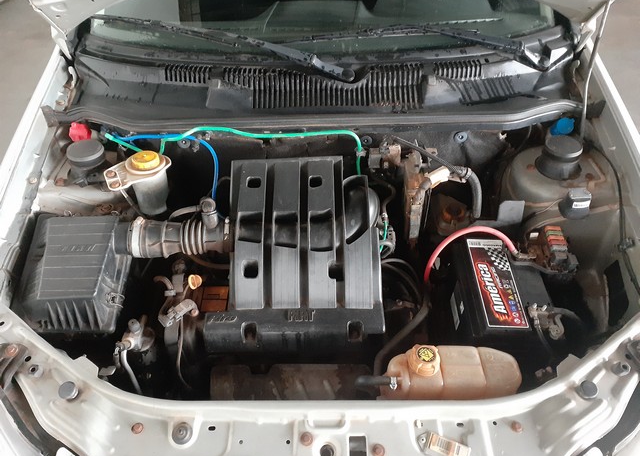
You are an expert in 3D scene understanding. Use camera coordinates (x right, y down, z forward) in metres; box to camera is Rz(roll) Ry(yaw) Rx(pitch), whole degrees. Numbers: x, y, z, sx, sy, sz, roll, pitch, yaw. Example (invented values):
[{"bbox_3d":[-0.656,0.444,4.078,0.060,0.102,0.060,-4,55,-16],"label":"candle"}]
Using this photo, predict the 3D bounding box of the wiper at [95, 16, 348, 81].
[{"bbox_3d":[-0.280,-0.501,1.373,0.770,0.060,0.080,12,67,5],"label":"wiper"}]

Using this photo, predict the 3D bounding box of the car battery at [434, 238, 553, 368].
[{"bbox_3d":[0.390,0.171,1.120,0.175,0.180,0.242,0,46,0],"label":"car battery"}]

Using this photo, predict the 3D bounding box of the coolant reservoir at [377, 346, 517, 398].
[{"bbox_3d":[0.250,0.322,1.017,0.260,0.155,0.125,0,46,0],"label":"coolant reservoir"}]

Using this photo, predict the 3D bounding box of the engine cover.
[{"bbox_3d":[-0.055,0.051,1.104,0.365,0.160,0.380,0,66,0],"label":"engine cover"}]

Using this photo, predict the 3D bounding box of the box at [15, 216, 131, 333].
[{"bbox_3d":[-0.513,0.115,1.112,0.230,0.160,0.250,0,53,0],"label":"box"}]

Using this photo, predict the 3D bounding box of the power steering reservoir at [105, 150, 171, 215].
[{"bbox_3d":[-0.428,-0.102,1.190,0.145,0.135,0.085,-19,49,-17],"label":"power steering reservoir"}]

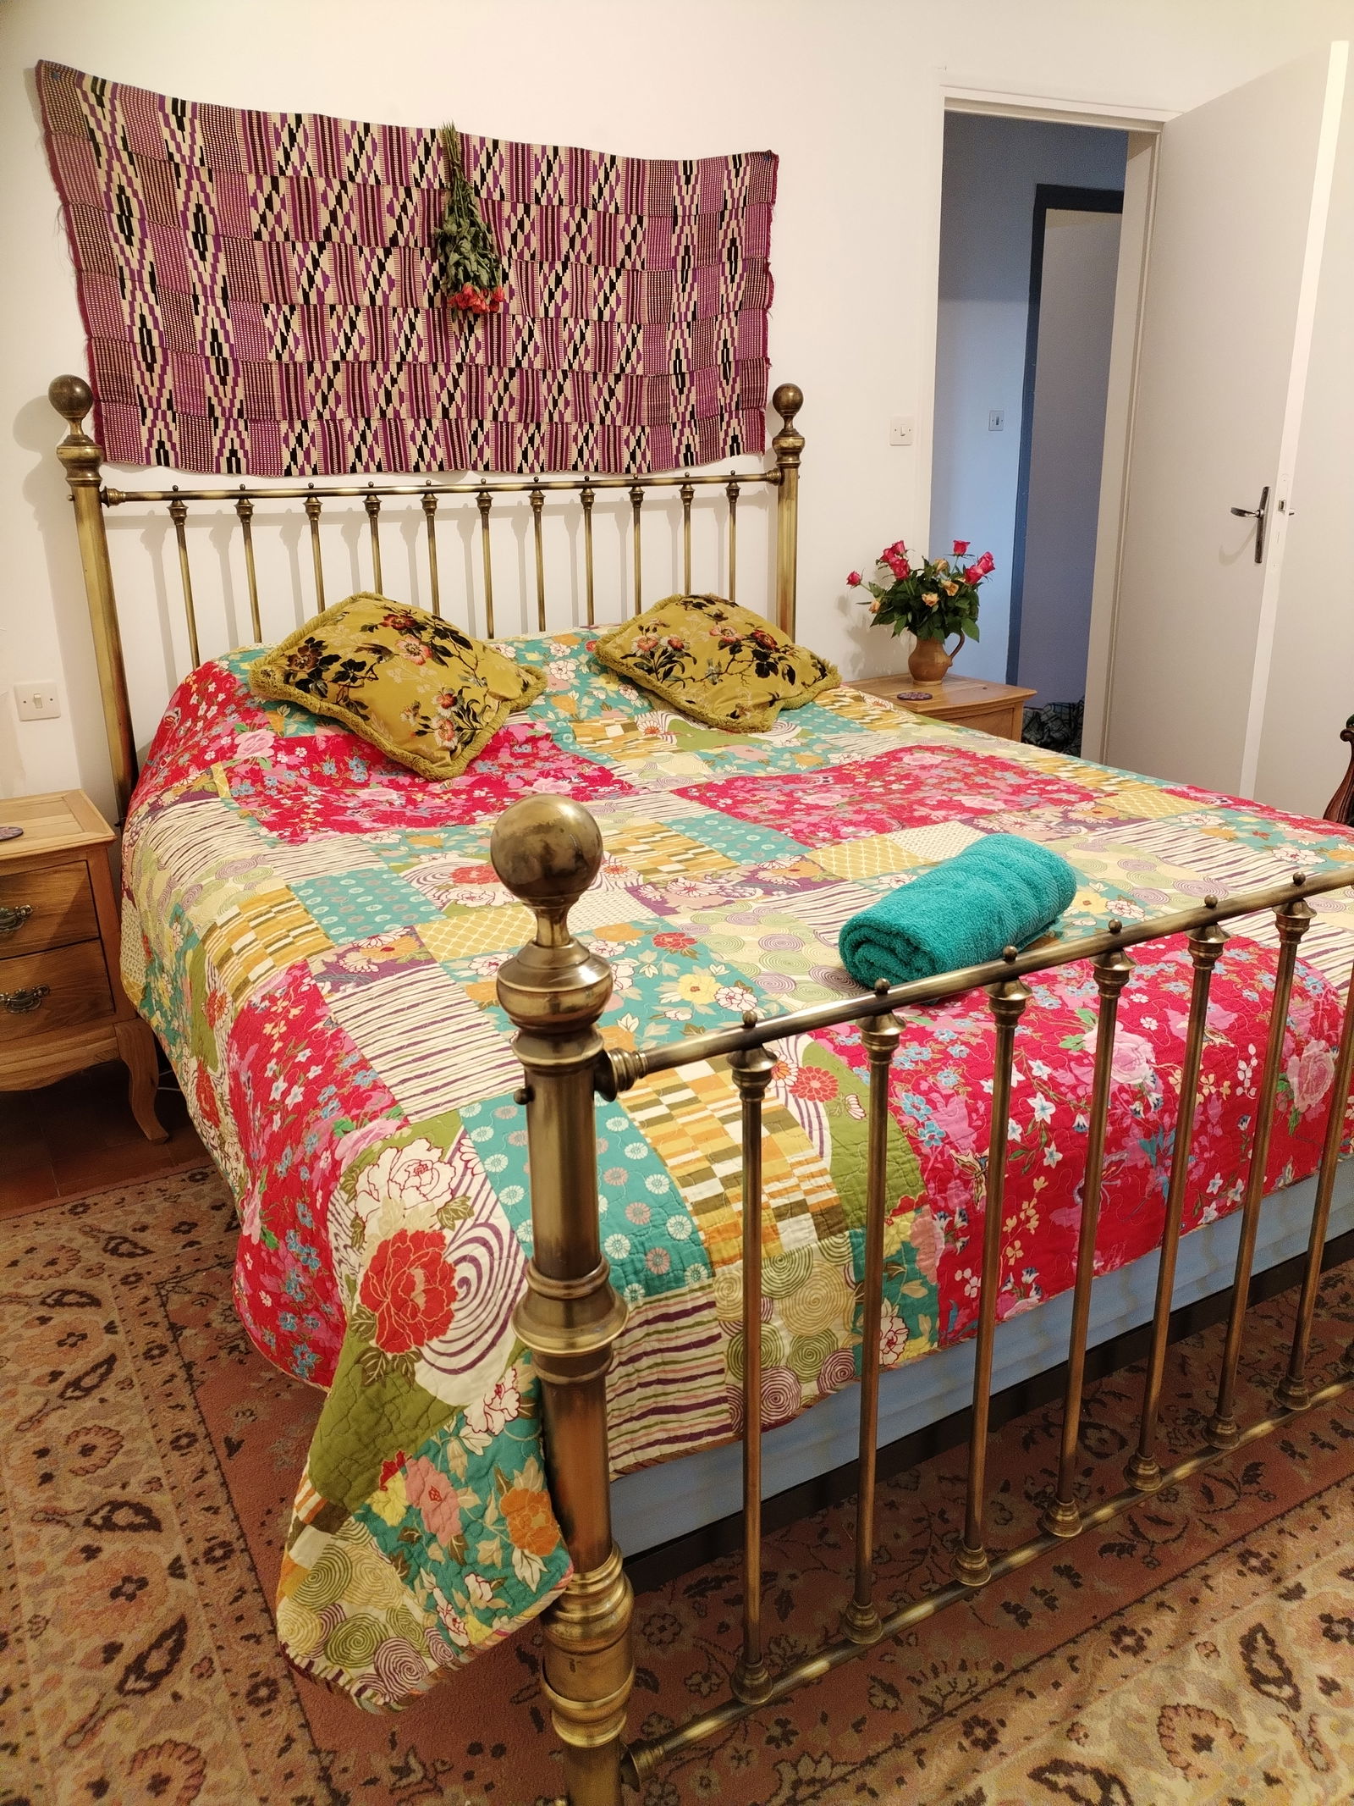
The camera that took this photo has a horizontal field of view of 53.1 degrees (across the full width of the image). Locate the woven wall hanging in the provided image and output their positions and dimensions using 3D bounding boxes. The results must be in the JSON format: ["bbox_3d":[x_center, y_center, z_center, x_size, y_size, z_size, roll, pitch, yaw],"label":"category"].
[{"bbox_3d":[-0.468,-1.356,3.023,1.639,0.748,0.026,-11,21,-28],"label":"woven wall hanging"}]

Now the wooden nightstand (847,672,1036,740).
[{"bbox_3d":[0.689,-0.267,3.817,0.471,0.661,0.410,-11,21,-28],"label":"wooden nightstand"}]

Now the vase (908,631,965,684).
[{"bbox_3d":[0.714,-0.680,3.799,0.152,0.138,0.119,-1,18,0],"label":"vase"}]

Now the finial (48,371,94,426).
[{"bbox_3d":[-1.170,-0.969,2.619,0.077,0.098,0.077,-11,21,-28],"label":"finial"}]

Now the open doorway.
[{"bbox_3d":[1.024,-1.135,4.074,0.799,2.141,0.133,-11,21,-28],"label":"open doorway"}]

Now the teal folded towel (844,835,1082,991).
[{"bbox_3d":[0.329,0.008,1.561,0.147,0.113,0.343,13,23,37],"label":"teal folded towel"}]

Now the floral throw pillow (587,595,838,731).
[{"bbox_3d":[0.112,-0.558,3.044,0.430,0.128,0.430,30,36,15],"label":"floral throw pillow"}]

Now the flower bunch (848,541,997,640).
[{"bbox_3d":[0.662,-0.846,3.690,0.348,0.277,0.307,-11,21,-28],"label":"flower bunch"}]

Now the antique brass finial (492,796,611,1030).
[{"bbox_3d":[-0.088,0.008,0.966,0.085,0.174,0.085,-1,18,0],"label":"antique brass finial"}]

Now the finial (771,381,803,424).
[{"bbox_3d":[0.279,-1.249,3.395,0.077,0.098,0.077,-1,18,0],"label":"finial"}]

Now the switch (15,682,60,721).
[{"bbox_3d":[-1.328,-0.419,2.818,0.084,0.084,0.012,-11,21,-28],"label":"switch"}]

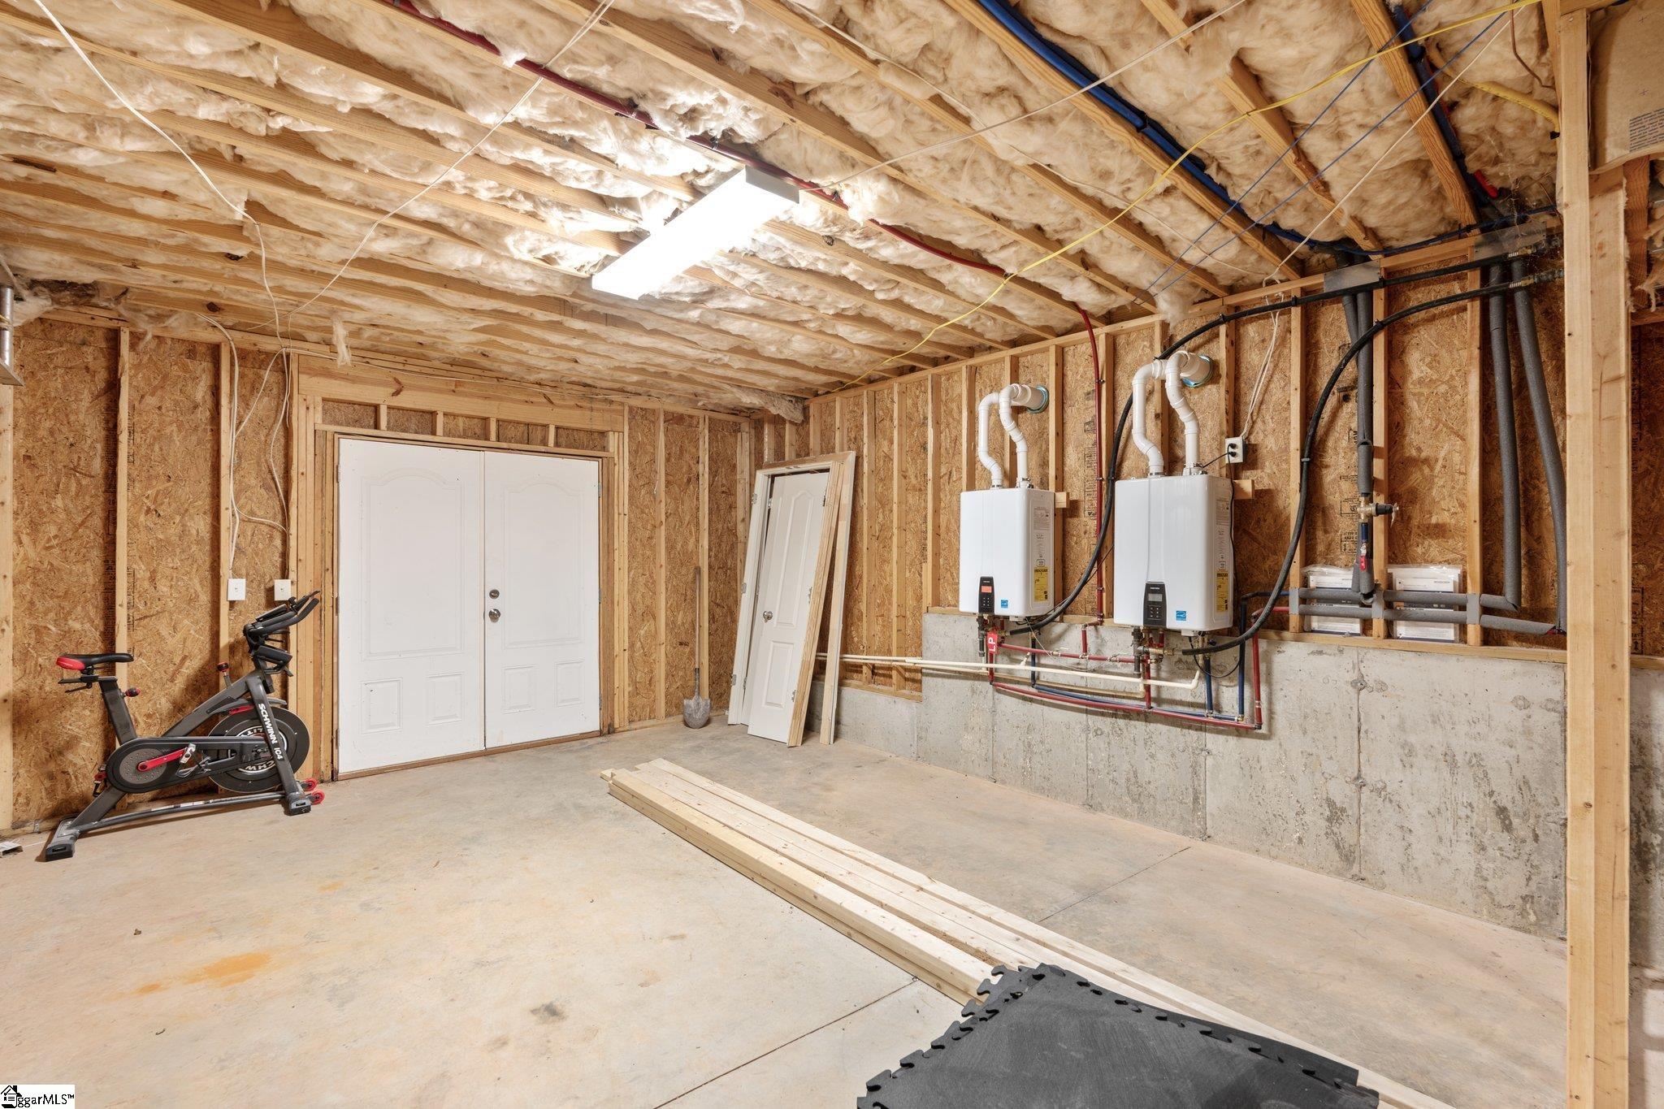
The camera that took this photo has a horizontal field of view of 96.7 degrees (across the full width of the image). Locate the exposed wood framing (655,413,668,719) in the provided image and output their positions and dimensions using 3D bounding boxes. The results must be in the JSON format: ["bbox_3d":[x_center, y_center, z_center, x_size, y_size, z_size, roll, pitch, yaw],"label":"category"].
[{"bbox_3d":[-1.391,0.083,6.007,0.040,2.510,0.090,0,0,-43],"label":"exposed wood framing"}]

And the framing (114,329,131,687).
[{"bbox_3d":[-3.708,0.077,3.869,0.040,2.510,0.090,0,0,-43],"label":"framing"}]

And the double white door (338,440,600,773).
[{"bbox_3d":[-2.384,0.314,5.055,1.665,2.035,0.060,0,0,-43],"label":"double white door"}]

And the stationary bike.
[{"bbox_3d":[-3.277,0.783,3.825,1.070,1.170,0.540,0,0,-43],"label":"stationary bike"}]

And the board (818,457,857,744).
[{"bbox_3d":[0.056,0.299,5.345,0.035,2.100,0.090,8,-5,-42],"label":"board"}]

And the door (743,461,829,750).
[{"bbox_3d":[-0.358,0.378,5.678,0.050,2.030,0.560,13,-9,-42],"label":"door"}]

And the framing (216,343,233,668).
[{"bbox_3d":[-3.409,0.078,4.144,0.040,2.510,0.090,0,0,-43],"label":"framing"}]

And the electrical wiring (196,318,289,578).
[{"bbox_3d":[-3.271,-0.558,4.120,0.410,1.380,0.170,0,0,-43],"label":"electrical wiring"}]

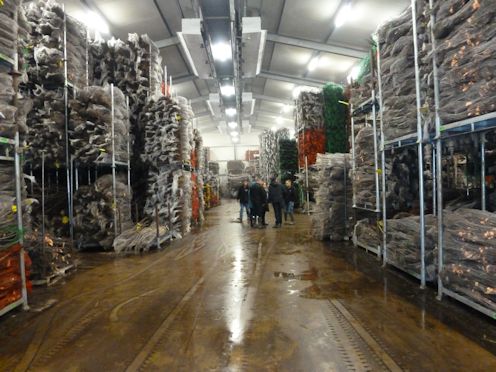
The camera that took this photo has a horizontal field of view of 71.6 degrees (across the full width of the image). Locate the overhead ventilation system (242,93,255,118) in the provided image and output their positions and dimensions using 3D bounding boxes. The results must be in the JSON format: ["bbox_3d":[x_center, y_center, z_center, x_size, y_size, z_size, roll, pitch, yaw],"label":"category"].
[{"bbox_3d":[0.030,-5.560,23.600,0.800,0.500,4.900,-2,1,-1],"label":"overhead ventilation system"}]

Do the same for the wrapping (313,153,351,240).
[{"bbox_3d":[2.460,0.280,9.850,1.100,2.350,1.150,-2,1,-1],"label":"wrapping"}]

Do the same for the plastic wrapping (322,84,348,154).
[{"bbox_3d":[4.220,-3.150,17.100,1.150,3.650,1.250,-2,1,-1],"label":"plastic wrapping"}]

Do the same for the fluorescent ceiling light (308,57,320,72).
[{"bbox_3d":[3.100,-5.680,16.050,0.220,0.140,1.550,-2,1,-1],"label":"fluorescent ceiling light"}]

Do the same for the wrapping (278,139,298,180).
[{"bbox_3d":[2.480,-1.630,21.500,1.150,2.500,1.200,-2,1,-1],"label":"wrapping"}]

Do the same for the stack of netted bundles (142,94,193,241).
[{"bbox_3d":[-2.570,-0.530,11.000,1.300,4.200,1.250,-2,1,-1],"label":"stack of netted bundles"}]

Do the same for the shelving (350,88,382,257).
[{"bbox_3d":[3.120,-0.220,7.600,1.150,3.360,1.360,-2,1,-1],"label":"shelving"}]

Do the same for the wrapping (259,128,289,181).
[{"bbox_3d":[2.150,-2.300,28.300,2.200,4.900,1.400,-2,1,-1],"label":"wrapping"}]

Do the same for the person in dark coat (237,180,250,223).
[{"bbox_3d":[-0.170,0.600,13.700,0.530,1.710,0.380,-2,1,-15],"label":"person in dark coat"}]

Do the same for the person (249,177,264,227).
[{"bbox_3d":[0.330,0.540,11.550,0.550,1.760,0.420,-1,1,20],"label":"person"}]

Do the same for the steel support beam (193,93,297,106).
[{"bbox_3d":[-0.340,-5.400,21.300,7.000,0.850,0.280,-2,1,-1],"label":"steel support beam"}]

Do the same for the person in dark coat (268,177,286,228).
[{"bbox_3d":[0.990,0.530,11.550,0.550,1.740,0.420,-1,1,20],"label":"person in dark coat"}]

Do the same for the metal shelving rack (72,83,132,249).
[{"bbox_3d":[-3.910,-0.500,9.250,1.150,4.200,1.150,-2,1,-1],"label":"metal shelving rack"}]

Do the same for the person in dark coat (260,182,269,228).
[{"bbox_3d":[0.580,0.640,12.800,0.500,1.690,0.360,-2,1,5],"label":"person in dark coat"}]

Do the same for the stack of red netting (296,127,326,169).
[{"bbox_3d":[3.320,-1.920,17.400,1.150,2.000,1.250,-2,1,-1],"label":"stack of red netting"}]

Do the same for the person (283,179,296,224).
[{"bbox_3d":[1.560,0.600,12.800,0.500,1.670,0.370,-1,1,18],"label":"person"}]

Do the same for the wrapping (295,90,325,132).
[{"bbox_3d":[3.220,-3.770,17.550,1.150,2.150,1.300,-2,1,-1],"label":"wrapping"}]

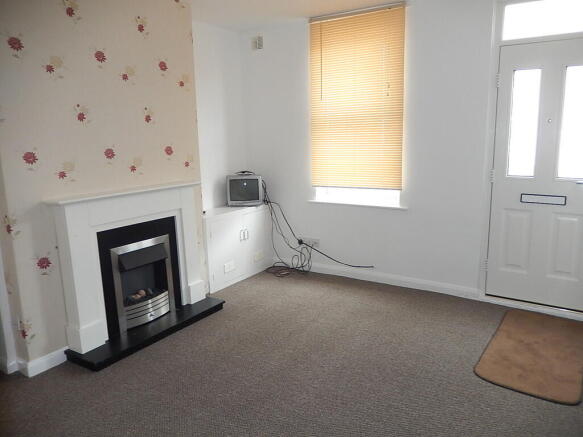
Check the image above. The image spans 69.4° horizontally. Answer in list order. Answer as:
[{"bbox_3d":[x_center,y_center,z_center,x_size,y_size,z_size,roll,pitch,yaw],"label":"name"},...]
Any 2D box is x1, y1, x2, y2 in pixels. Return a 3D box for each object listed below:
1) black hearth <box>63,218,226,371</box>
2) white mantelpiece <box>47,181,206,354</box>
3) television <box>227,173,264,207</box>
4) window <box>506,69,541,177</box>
[{"bbox_3d":[-1.043,0.453,3.168,0.327,0.824,1.196,6,13,33],"label":"black hearth"},{"bbox_3d":[-1.122,0.297,3.187,0.149,1.022,1.208,6,13,33],"label":"white mantelpiece"},{"bbox_3d":[-0.494,-0.317,4.577,0.370,0.335,0.360,-3,11,-6],"label":"television"},{"bbox_3d":[1.797,-0.725,3.251,0.193,0.808,0.040,6,13,33],"label":"window"}]

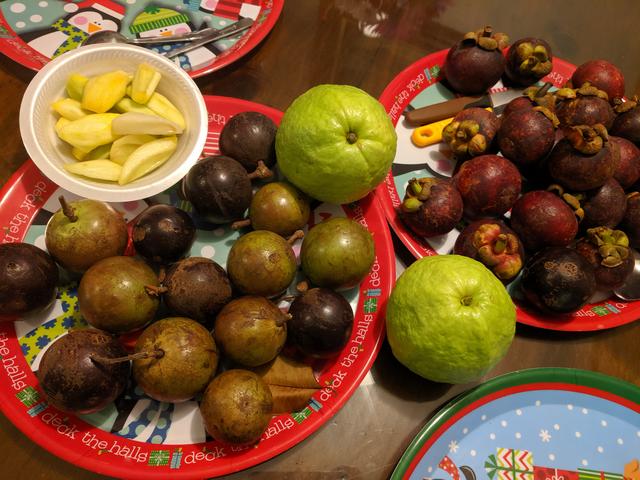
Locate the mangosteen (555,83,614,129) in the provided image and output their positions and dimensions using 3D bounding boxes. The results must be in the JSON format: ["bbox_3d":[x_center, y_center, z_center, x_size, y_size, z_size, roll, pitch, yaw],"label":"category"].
[{"bbox_3d":[0.278,-0.136,0.508,0.058,0.058,0.054,-6,102,0],"label":"mangosteen"}]

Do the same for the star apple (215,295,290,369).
[{"bbox_3d":[-0.053,0.071,0.372,0.054,0.053,0.054,0,63,-7],"label":"star apple"}]

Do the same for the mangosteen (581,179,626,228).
[{"bbox_3d":[0.272,-0.035,0.465,0.047,0.046,0.047,3,63,-6],"label":"mangosteen"}]

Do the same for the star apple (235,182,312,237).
[{"bbox_3d":[-0.039,-0.025,0.424,0.060,0.052,0.052,-15,66,-14],"label":"star apple"}]

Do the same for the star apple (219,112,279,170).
[{"bbox_3d":[-0.065,-0.091,0.444,0.054,0.053,0.054,0,63,-7],"label":"star apple"}]

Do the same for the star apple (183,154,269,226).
[{"bbox_3d":[-0.085,-0.045,0.417,0.067,0.058,0.058,-22,90,0],"label":"star apple"}]

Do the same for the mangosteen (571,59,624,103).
[{"bbox_3d":[0.310,-0.173,0.535,0.052,0.050,0.052,0,63,-8],"label":"mangosteen"}]

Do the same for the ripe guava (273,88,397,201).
[{"bbox_3d":[0.014,-0.084,0.420,0.105,0.101,0.105,0,95,-14],"label":"ripe guava"}]

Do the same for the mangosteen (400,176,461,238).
[{"bbox_3d":[0.102,-0.030,0.437,0.052,0.053,0.053,29,72,-36],"label":"mangosteen"}]

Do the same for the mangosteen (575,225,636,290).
[{"bbox_3d":[0.257,0.017,0.434,0.051,0.051,0.051,0,66,17],"label":"mangosteen"}]

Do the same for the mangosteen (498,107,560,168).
[{"bbox_3d":[0.199,-0.100,0.461,0.052,0.052,0.052,-36,76,20],"label":"mangosteen"}]

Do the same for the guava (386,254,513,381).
[{"bbox_3d":[0.100,0.061,0.373,0.097,0.095,0.097,3,63,-6],"label":"guava"}]

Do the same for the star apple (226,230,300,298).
[{"bbox_3d":[-0.047,0.020,0.398,0.056,0.055,0.056,0,63,-7],"label":"star apple"}]

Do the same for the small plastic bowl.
[{"bbox_3d":[-0.181,-0.097,0.438,0.151,0.050,0.151,4,72,-13],"label":"small plastic bowl"}]

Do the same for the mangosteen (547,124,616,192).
[{"bbox_3d":[0.257,-0.081,0.472,0.063,0.058,0.063,3,63,-6],"label":"mangosteen"}]

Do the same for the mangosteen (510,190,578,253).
[{"bbox_3d":[0.208,-0.019,0.443,0.061,0.057,0.060,3,63,-6],"label":"mangosteen"}]

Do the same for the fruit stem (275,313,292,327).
[{"bbox_3d":[-0.027,0.059,0.357,0.013,0.009,0.009,-13,60,27],"label":"fruit stem"}]

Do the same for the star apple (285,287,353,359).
[{"bbox_3d":[0.000,0.065,0.377,0.054,0.053,0.054,3,63,-6],"label":"star apple"}]

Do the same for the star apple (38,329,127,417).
[{"bbox_3d":[-0.168,0.094,0.345,0.059,0.057,0.059,0,63,-7],"label":"star apple"}]

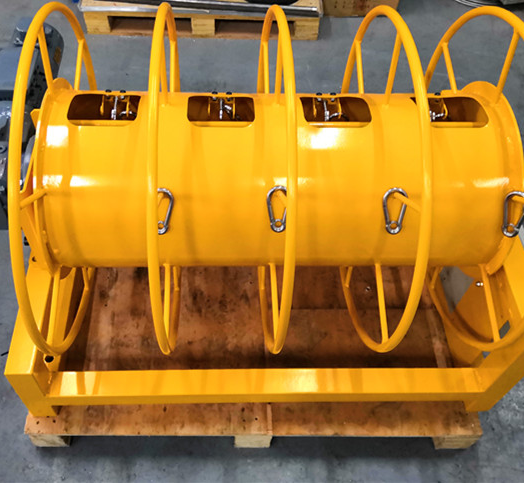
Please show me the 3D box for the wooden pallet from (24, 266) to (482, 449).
[{"bbox_3d":[-0.021,0.180,1.613,1.175,0.120,0.900,0,51,-3],"label":"wooden pallet"}]

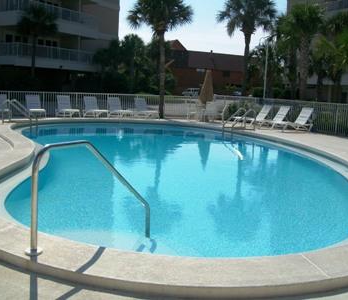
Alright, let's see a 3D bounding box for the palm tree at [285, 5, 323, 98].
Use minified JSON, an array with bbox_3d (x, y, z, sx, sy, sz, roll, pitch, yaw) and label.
[{"bbox_3d":[7.622,-5.284,25.002,2.500,6.880,2.500,2,8,0],"label":"palm tree"}]

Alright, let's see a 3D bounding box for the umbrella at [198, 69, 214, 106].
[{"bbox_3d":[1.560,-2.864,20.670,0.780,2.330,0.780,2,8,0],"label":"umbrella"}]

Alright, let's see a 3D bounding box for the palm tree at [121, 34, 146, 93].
[{"bbox_3d":[-4.111,-8.058,41.490,2.700,6.730,2.700,2,8,0],"label":"palm tree"}]

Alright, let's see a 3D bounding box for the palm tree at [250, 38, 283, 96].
[{"bbox_3d":[7.594,-6.310,35.428,2.900,5.870,2.900,2,8,0],"label":"palm tree"}]

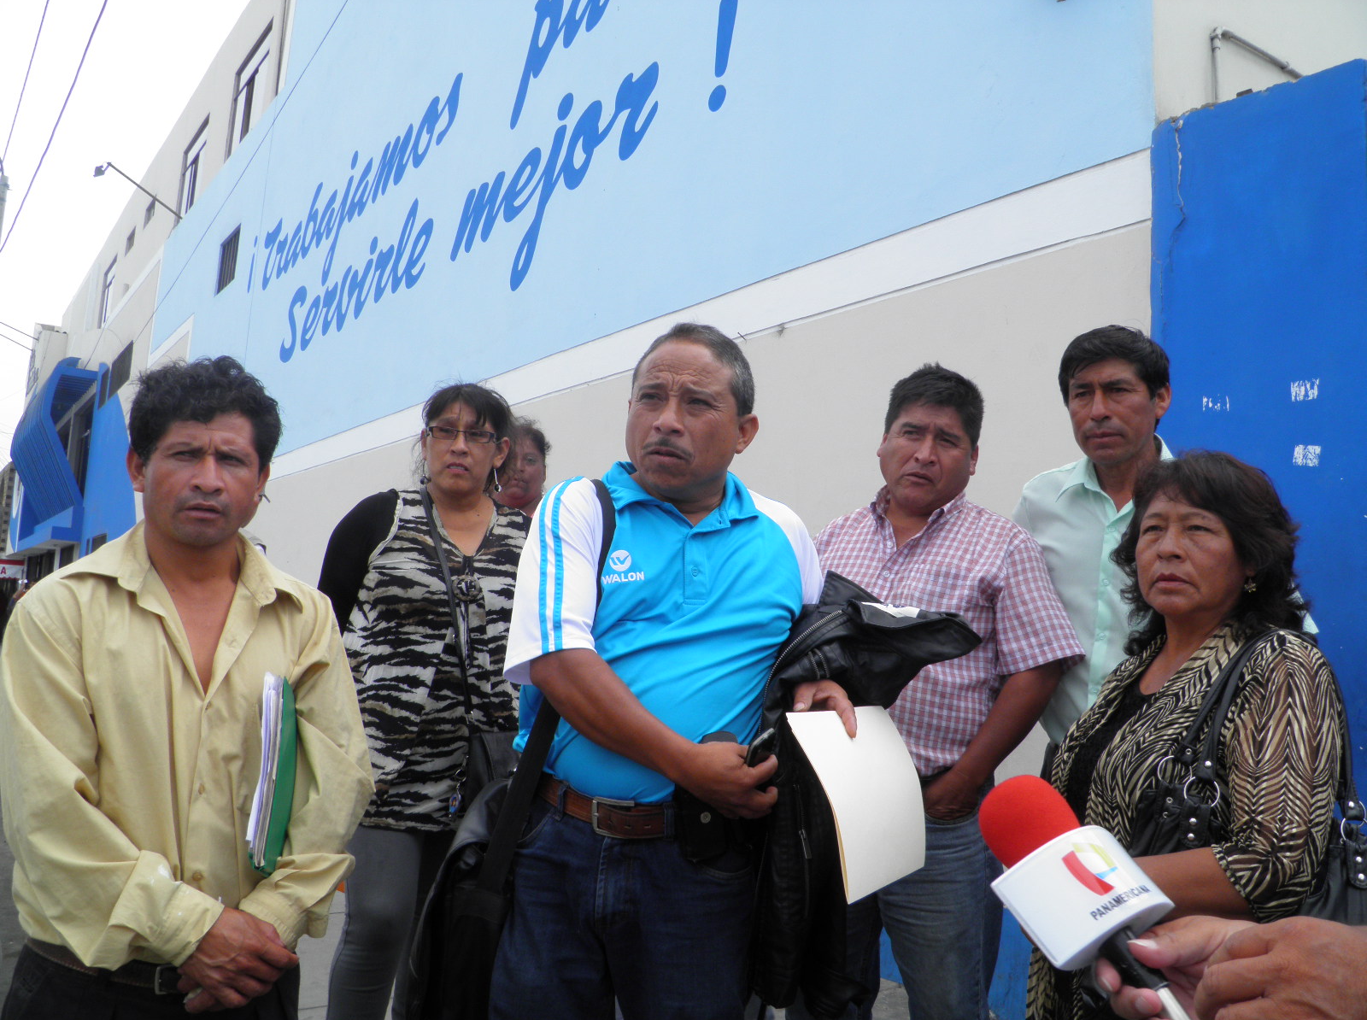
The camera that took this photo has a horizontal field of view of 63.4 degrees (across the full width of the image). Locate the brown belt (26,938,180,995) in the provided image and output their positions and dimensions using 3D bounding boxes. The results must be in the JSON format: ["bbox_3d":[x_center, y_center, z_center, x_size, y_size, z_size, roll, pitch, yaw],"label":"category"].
[{"bbox_3d":[-0.620,0.525,1.330,0.320,0.060,0.250,8,-9,-30],"label":"brown belt"}]

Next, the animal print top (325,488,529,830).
[{"bbox_3d":[-0.428,0.280,2.150,0.470,0.640,0.290,5,-8,-9],"label":"animal print top"}]

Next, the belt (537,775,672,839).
[{"bbox_3d":[-0.045,0.392,1.510,0.320,0.060,0.270,3,-8,6],"label":"belt"}]

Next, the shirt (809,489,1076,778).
[{"bbox_3d":[0.430,0.200,1.870,0.480,0.460,0.300,0,-9,27],"label":"shirt"}]

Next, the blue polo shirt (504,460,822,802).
[{"bbox_3d":[-0.016,0.158,1.540,0.430,0.450,0.320,6,-7,0],"label":"blue polo shirt"}]

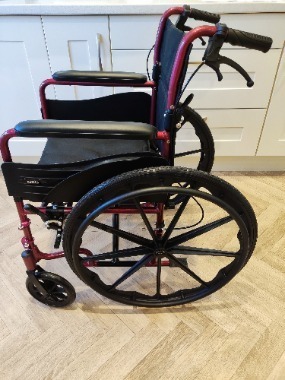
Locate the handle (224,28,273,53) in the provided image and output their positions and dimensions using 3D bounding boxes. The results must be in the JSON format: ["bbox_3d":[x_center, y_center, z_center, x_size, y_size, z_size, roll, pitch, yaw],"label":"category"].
[{"bbox_3d":[0.225,-0.313,0.599,0.100,0.033,0.033,7,36,-9],"label":"handle"}]

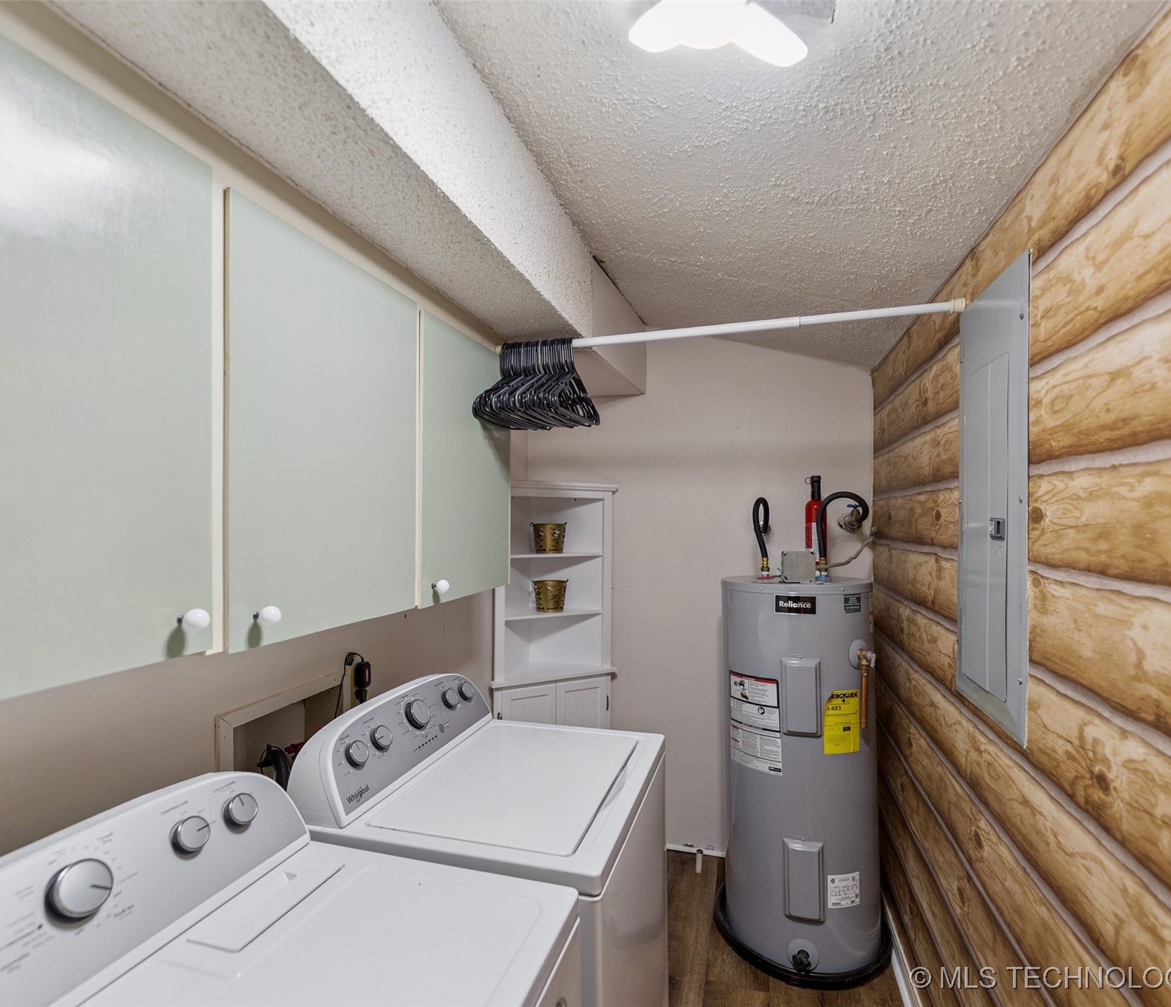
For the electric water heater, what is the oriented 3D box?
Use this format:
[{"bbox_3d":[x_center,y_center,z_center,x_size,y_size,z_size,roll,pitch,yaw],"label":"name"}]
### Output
[{"bbox_3d":[0.805,0.946,2.232,0.580,1.285,0.580,0,-1,12],"label":"electric water heater"}]

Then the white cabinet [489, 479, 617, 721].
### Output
[{"bbox_3d":[-0.193,0.752,2.815,0.610,1.690,0.320,0,-1,-25],"label":"white cabinet"}]

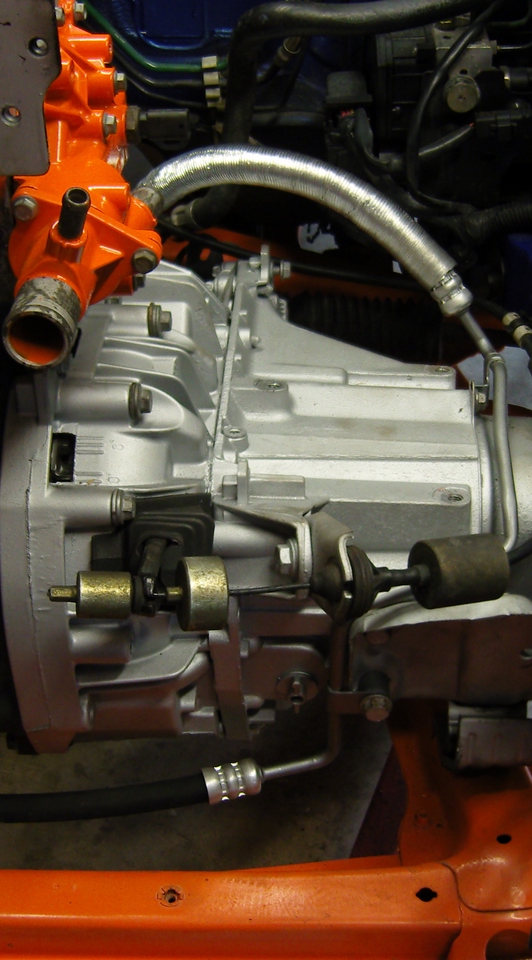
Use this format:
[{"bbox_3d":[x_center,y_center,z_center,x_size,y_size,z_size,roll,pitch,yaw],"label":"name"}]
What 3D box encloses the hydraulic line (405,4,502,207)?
[{"bbox_3d":[0.167,-0.334,1.120,0.088,0.190,0.060,0,42,4],"label":"hydraulic line"}]

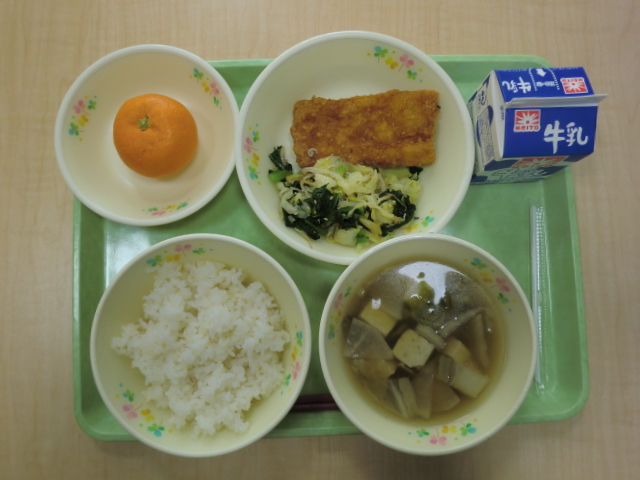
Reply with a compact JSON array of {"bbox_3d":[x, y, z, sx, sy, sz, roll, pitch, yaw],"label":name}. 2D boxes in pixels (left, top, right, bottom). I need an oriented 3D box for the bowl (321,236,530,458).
[{"bbox_3d":[0.068,0.068,0.329,0.137,0.055,0.137,0,84,-1],"label":"bowl"}]

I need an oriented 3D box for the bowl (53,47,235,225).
[{"bbox_3d":[-0.119,-0.071,0.349,0.127,0.037,0.127,0,84,-1],"label":"bowl"}]

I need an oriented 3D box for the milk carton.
[{"bbox_3d":[0.141,-0.079,0.328,0.058,0.091,0.058,-3,84,-1],"label":"milk carton"}]

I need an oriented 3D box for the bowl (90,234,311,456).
[{"bbox_3d":[-0.075,0.068,0.326,0.136,0.055,0.136,0,84,-1],"label":"bowl"}]

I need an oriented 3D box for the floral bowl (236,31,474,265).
[{"bbox_3d":[0.024,-0.062,0.349,0.164,0.041,0.164,0,84,-1],"label":"floral bowl"}]

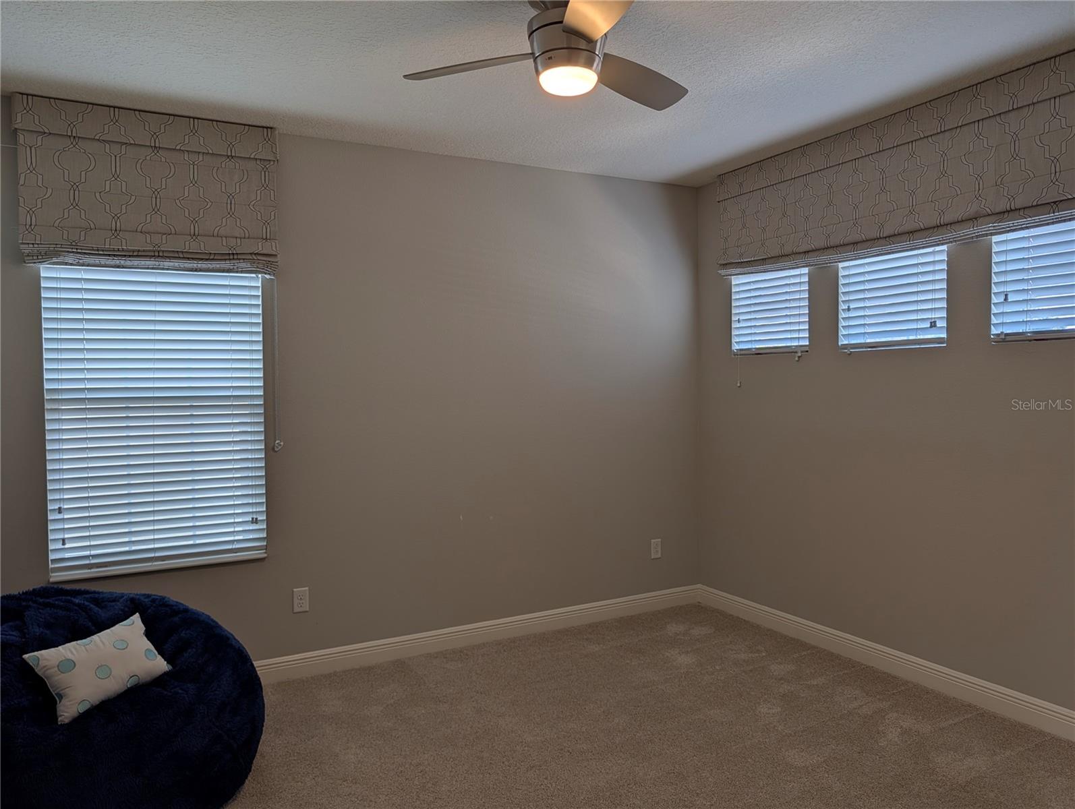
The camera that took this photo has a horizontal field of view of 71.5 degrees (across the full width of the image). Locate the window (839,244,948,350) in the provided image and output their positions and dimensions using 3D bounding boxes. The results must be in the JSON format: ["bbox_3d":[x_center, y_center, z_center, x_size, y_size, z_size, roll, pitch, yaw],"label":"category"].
[{"bbox_3d":[1.730,-0.507,3.633,0.065,0.458,0.585,-2,2,-28],"label":"window"}]

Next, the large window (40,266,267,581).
[{"bbox_3d":[-1.737,0.057,3.445,0.897,1.393,0.095,-2,2,-28],"label":"large window"}]

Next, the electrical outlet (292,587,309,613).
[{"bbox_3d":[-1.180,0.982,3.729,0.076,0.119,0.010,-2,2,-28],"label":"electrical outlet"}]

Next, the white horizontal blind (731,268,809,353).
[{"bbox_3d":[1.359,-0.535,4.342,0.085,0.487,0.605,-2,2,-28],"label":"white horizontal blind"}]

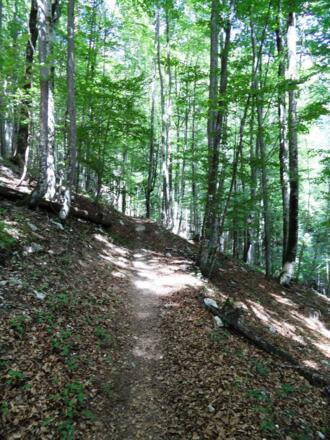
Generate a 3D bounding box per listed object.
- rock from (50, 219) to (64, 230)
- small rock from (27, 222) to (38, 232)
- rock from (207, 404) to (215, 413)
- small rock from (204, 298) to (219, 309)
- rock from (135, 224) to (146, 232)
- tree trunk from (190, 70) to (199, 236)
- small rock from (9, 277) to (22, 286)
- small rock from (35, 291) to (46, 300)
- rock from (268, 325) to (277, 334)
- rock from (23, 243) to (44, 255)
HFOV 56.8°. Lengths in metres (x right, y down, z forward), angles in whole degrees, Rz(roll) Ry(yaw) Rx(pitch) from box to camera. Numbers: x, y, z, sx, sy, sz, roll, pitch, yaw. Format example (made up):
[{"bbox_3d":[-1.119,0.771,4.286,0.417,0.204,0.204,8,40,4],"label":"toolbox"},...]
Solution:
[{"bbox_3d":[-2.599,0.109,7.375,0.330,0.210,0.250,1,1,-19],"label":"rock"},{"bbox_3d":[-2.842,0.161,6.560,0.240,0.170,0.200,1,1,-23],"label":"small rock"},{"bbox_3d":[0.360,1.493,2.416,0.058,0.045,0.055,1,1,9],"label":"rock"},{"bbox_3d":[0.755,1.356,4.954,0.210,0.130,0.180,1,1,9],"label":"small rock"},{"bbox_3d":[-0.931,0.323,11.596,0.400,0.240,0.320,1,1,-5],"label":"rock"},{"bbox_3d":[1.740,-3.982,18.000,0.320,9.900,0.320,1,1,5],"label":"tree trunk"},{"bbox_3d":[-1.981,0.815,4.042,0.175,0.110,0.140,1,1,-26],"label":"small rock"},{"bbox_3d":[-1.545,0.937,3.786,0.135,0.100,0.120,1,1,-22],"label":"small rock"},{"bbox_3d":[1.739,1.772,4.936,0.125,0.120,0.120,2,1,20],"label":"rock"},{"bbox_3d":[-2.361,0.512,5.478,0.340,0.180,0.260,1,1,-23],"label":"rock"}]

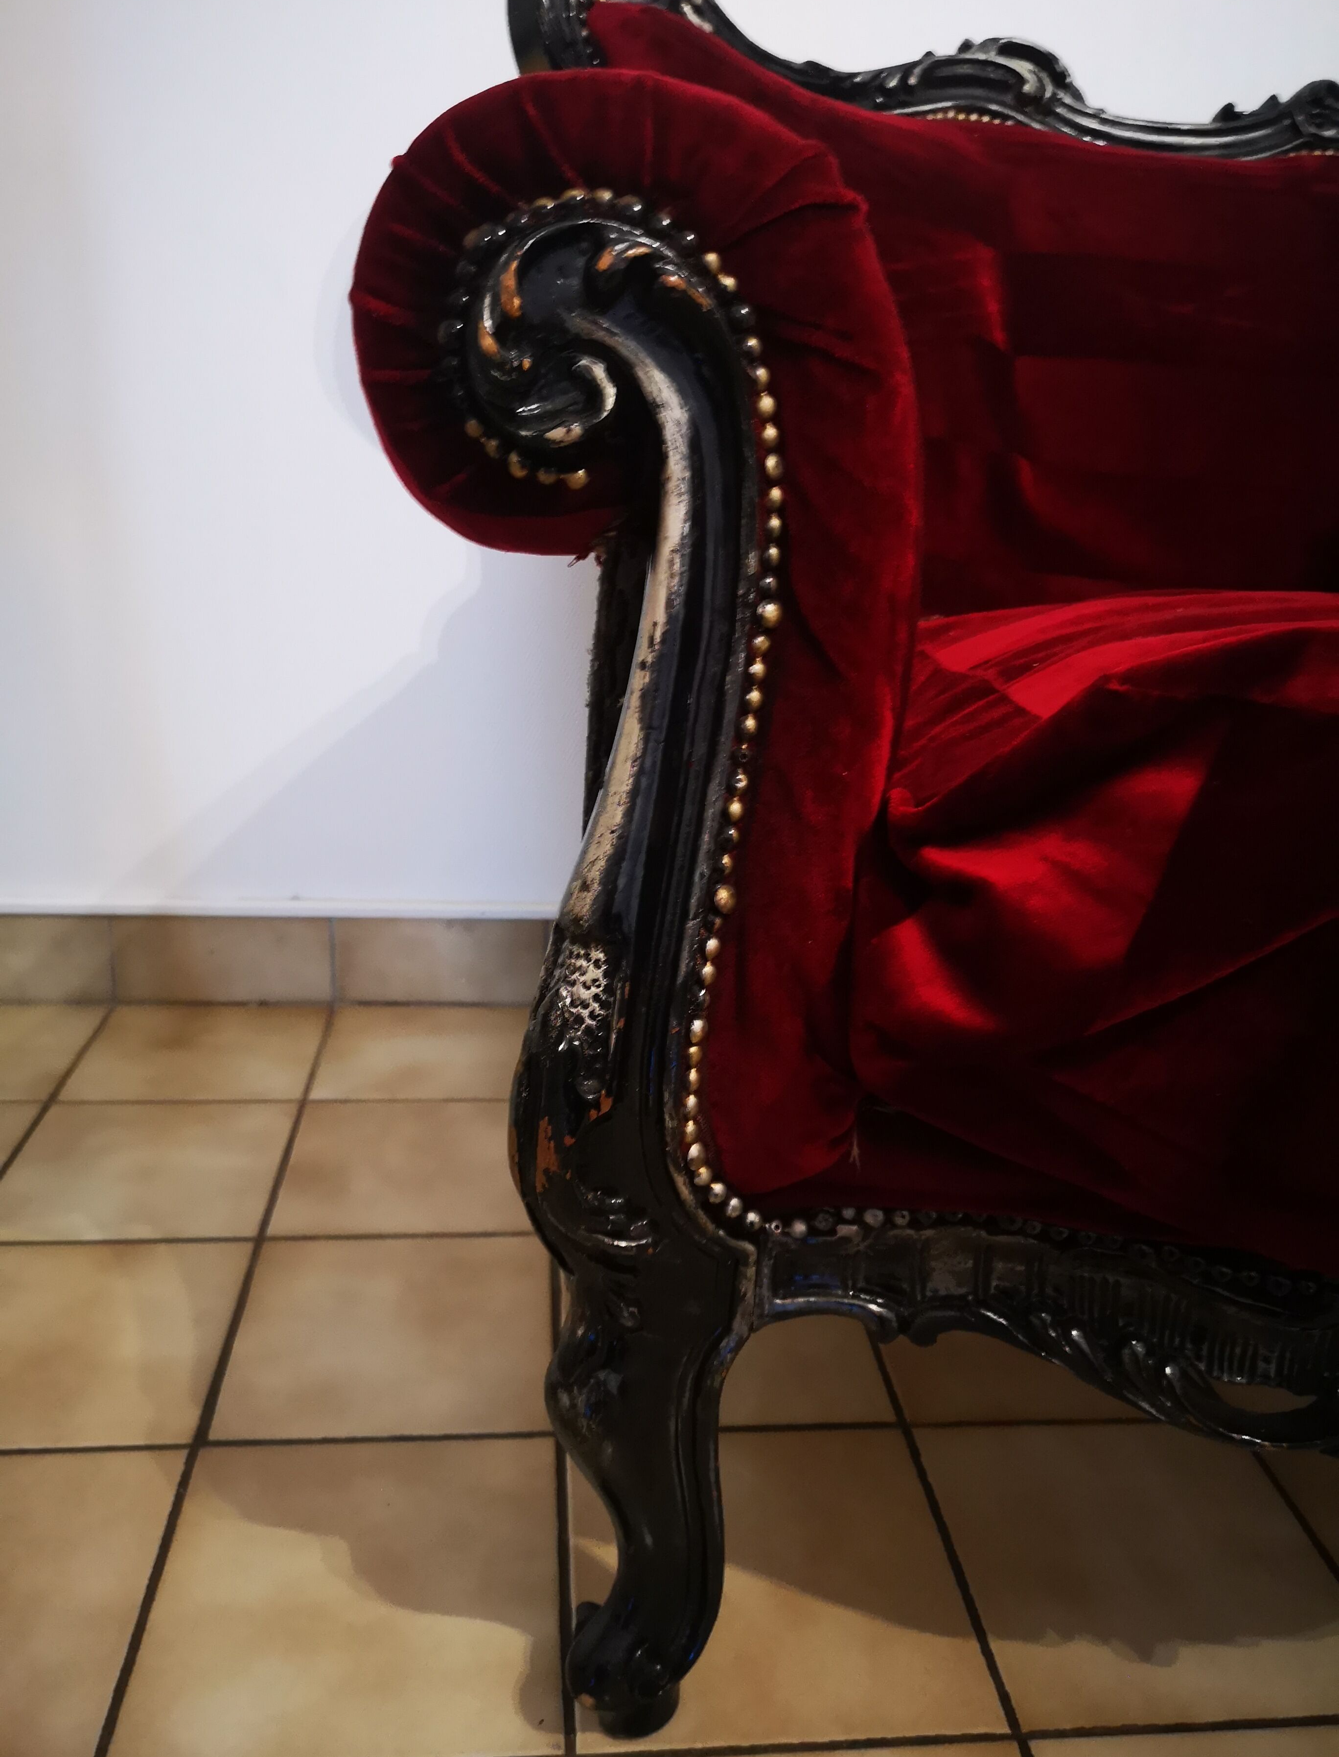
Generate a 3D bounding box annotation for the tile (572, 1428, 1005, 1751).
[{"bbox_3d":[0.048,0.361,0.722,0.199,0.010,0.199,1,19,-6],"label":"tile"}]

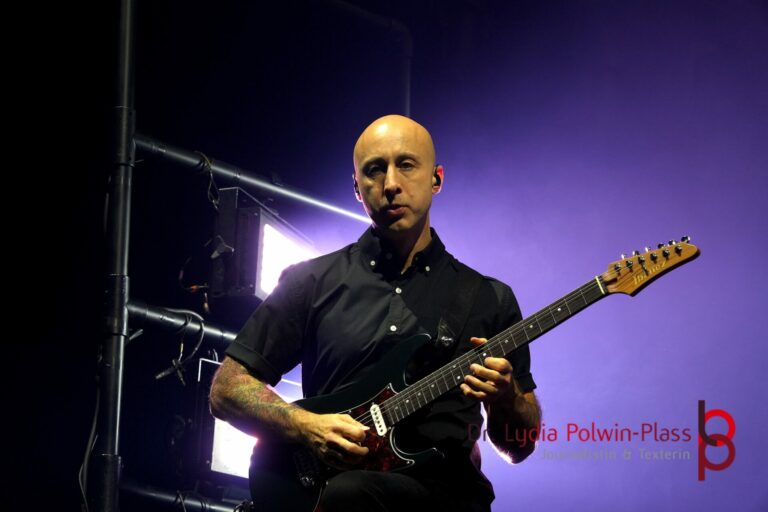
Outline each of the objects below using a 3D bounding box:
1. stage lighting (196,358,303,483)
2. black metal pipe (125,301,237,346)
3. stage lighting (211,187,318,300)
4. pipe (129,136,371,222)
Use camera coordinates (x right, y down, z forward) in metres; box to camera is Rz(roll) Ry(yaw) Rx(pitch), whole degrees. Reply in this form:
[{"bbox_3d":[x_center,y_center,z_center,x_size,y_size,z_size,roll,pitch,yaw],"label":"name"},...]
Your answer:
[{"bbox_3d":[-0.336,0.492,6.956,0.170,0.320,0.520,-16,-24,41],"label":"stage lighting"},{"bbox_3d":[-0.344,0.250,7.022,0.052,0.052,1.050,-16,-24,41],"label":"black metal pipe"},{"bbox_3d":[-0.317,0.032,7.104,0.160,0.310,0.520,-4,-18,21],"label":"stage lighting"},{"bbox_3d":[-0.318,-0.197,7.188,0.052,0.052,1.100,-16,-24,41],"label":"pipe"}]

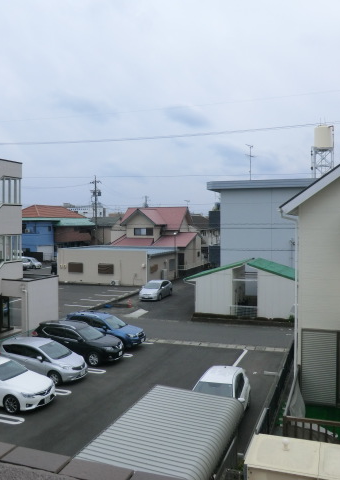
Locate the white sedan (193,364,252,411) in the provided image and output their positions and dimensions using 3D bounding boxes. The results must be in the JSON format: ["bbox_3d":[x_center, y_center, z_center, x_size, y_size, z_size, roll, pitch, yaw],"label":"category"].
[{"bbox_3d":[1.630,5.402,14.850,1.700,1.470,4.400,0,2,20],"label":"white sedan"}]

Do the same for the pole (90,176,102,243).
[{"bbox_3d":[-11.992,-3.510,71.920,1.900,13.700,1.000,1,2,20],"label":"pole"}]

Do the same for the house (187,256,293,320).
[{"bbox_3d":[5.667,3.227,30.659,8.534,3.860,4.400,1,2,22],"label":"house"}]

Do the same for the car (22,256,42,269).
[{"bbox_3d":[-20.354,3.282,62.500,4.200,1.520,1.700,0,2,15],"label":"car"}]

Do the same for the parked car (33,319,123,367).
[{"bbox_3d":[-4.285,4.748,21.091,4.640,1.720,1.820,1,2,24],"label":"parked car"}]

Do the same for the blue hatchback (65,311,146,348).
[{"bbox_3d":[-3.613,5.027,25.175,4.450,1.590,1.790,1,2,21],"label":"blue hatchback"}]

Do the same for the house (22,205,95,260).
[{"bbox_3d":[-19.926,-1.319,76.300,7.800,8.900,13.800,1,2,22],"label":"house"}]

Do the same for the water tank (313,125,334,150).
[{"bbox_3d":[18.083,-11.943,51.597,2.150,2.550,2.150,1,2,22],"label":"water tank"}]

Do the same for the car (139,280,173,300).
[{"bbox_3d":[-1.156,4.409,39.300,1.740,1.490,4.420,1,2,21],"label":"car"}]

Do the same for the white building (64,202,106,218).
[{"bbox_3d":[-27.094,-4.385,139.931,15.000,14.200,11.000,0,2,-2],"label":"white building"}]

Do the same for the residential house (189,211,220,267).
[{"bbox_3d":[5.521,0.203,71.000,9.000,8.300,8.000,0,2,20],"label":"residential house"}]

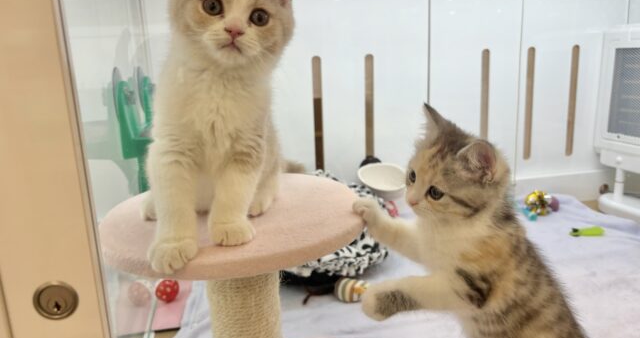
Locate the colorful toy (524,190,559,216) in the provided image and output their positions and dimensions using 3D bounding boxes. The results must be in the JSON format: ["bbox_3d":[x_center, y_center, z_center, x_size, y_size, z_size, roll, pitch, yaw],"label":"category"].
[{"bbox_3d":[0.561,0.086,1.217,0.074,0.055,0.062,-5,13,-11],"label":"colorful toy"}]

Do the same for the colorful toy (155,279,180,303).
[{"bbox_3d":[-0.275,0.221,0.866,0.044,0.044,0.044,-5,13,-11],"label":"colorful toy"}]

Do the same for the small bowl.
[{"bbox_3d":[0.146,0.038,1.121,0.120,0.044,0.120,2,30,-1],"label":"small bowl"}]

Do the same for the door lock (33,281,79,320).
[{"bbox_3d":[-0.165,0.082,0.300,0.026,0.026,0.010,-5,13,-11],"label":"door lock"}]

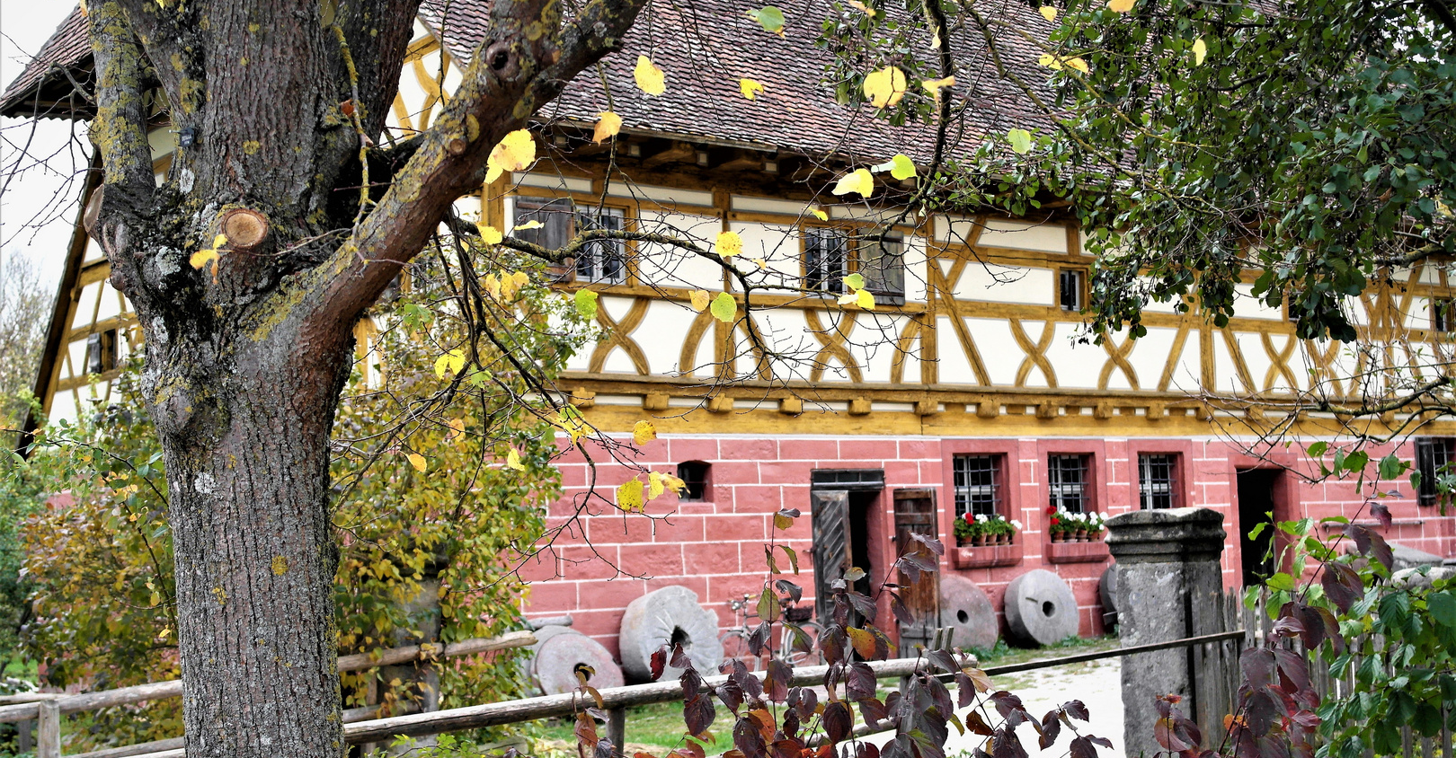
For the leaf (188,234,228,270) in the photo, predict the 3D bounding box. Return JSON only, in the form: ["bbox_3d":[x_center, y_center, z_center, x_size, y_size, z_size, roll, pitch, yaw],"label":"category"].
[{"bbox_3d":[-1.213,-0.299,5.000,0.092,0.088,0.035,-1,-4,-14],"label":"leaf"}]

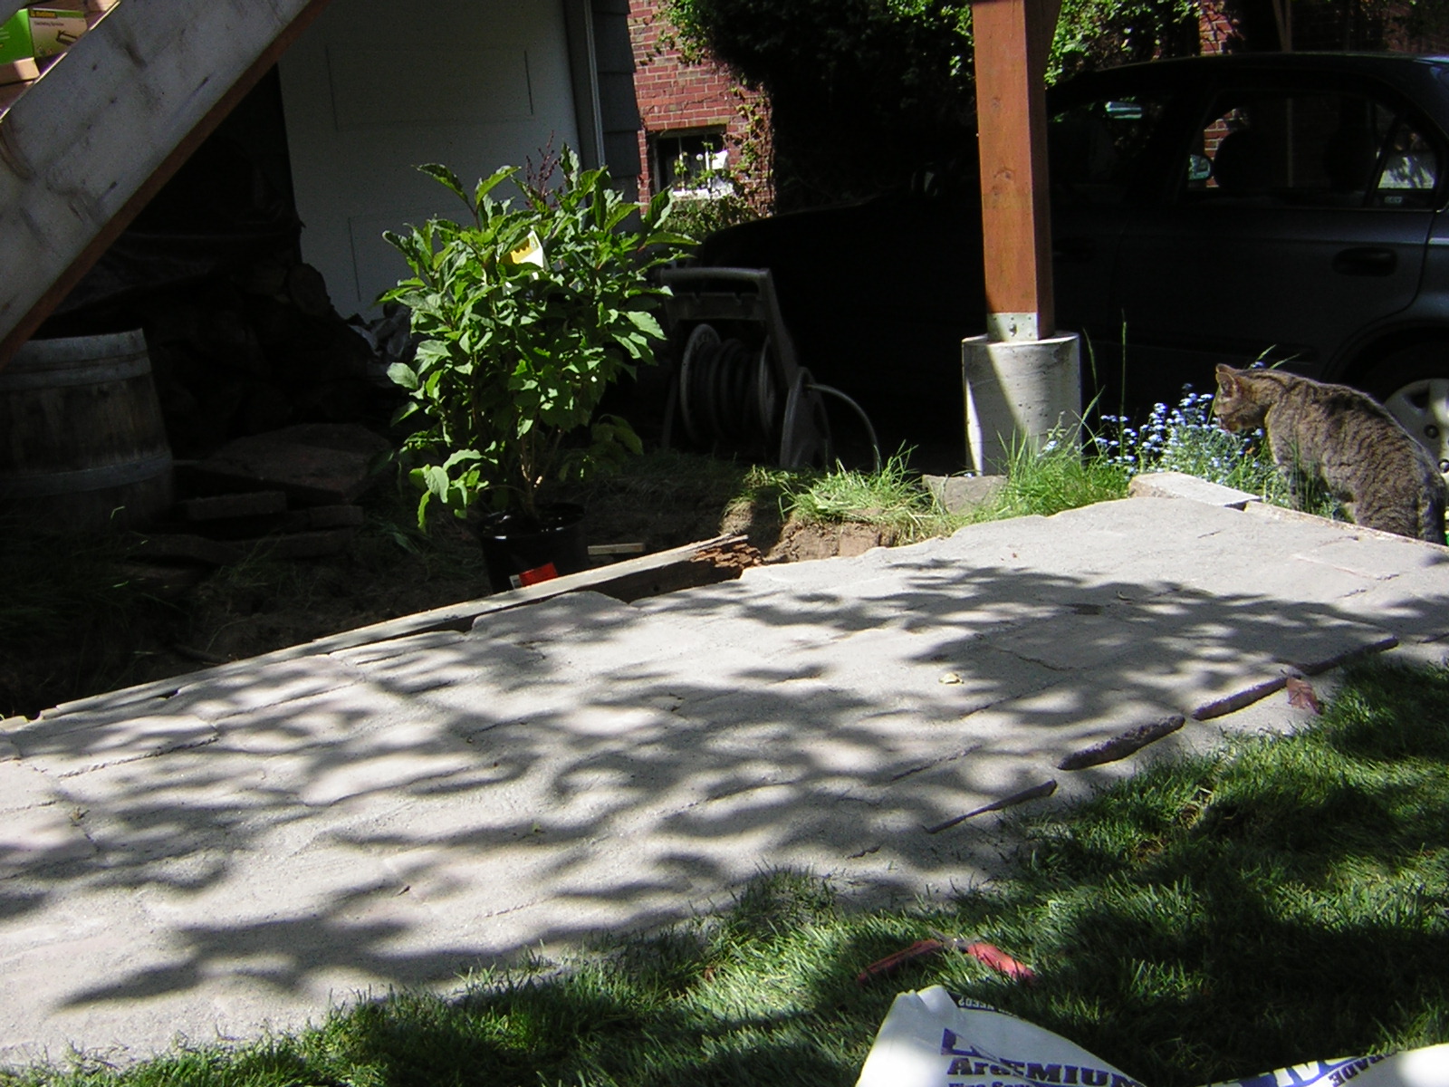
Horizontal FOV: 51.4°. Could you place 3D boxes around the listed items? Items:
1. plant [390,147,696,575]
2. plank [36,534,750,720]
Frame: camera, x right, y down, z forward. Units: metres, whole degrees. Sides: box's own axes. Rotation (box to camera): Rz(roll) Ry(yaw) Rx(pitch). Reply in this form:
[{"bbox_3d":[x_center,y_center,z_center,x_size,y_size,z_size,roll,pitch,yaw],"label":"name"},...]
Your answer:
[{"bbox_3d":[-0.369,-0.322,3.212,0.660,0.995,0.620,-6,14,-6],"label":"plant"},{"bbox_3d":[-0.543,0.186,3.018,1.527,0.095,0.097,-15,17,-35],"label":"plank"}]

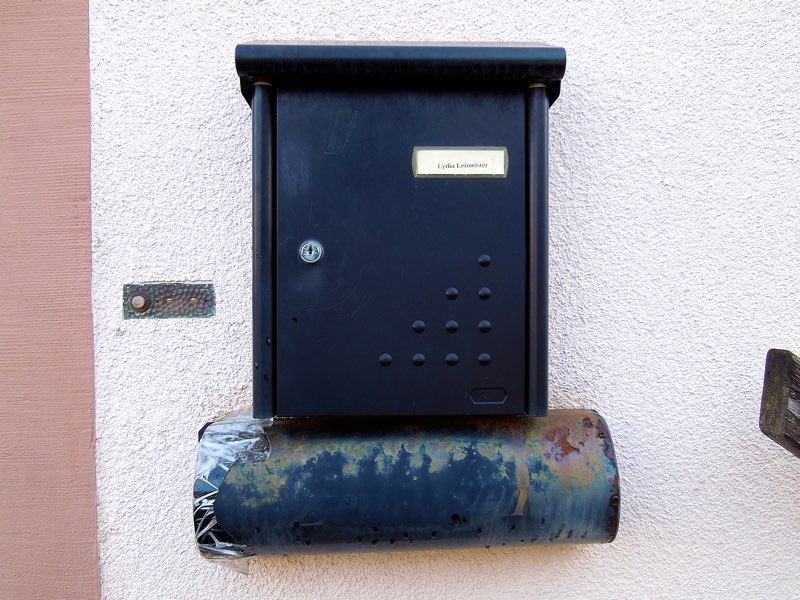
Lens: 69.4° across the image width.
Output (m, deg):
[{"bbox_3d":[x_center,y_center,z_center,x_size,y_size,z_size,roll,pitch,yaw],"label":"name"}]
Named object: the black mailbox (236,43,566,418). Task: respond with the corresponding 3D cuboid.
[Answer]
[{"bbox_3d":[0.000,-0.086,0.615,0.322,0.405,0.095,0,1,-2],"label":"black mailbox"}]

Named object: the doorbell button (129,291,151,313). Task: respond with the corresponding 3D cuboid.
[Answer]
[{"bbox_3d":[-0.292,0.002,0.650,0.025,0.025,0.013,0,1,-2],"label":"doorbell button"}]

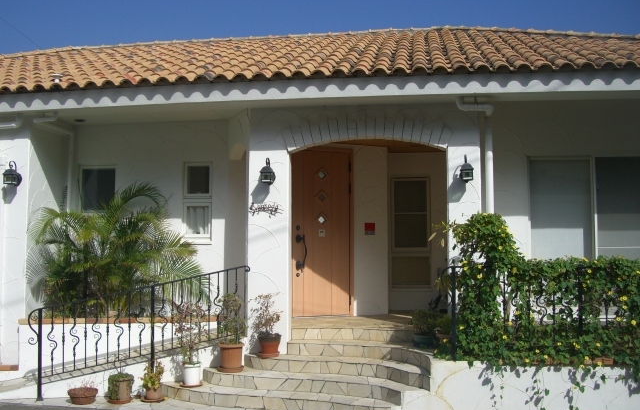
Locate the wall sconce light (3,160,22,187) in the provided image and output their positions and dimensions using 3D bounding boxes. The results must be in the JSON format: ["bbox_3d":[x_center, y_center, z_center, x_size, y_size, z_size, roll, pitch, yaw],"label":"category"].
[{"bbox_3d":[-3.897,-0.387,8.918,0.180,0.330,0.260,-1,-5,8],"label":"wall sconce light"}]

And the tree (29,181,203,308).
[{"bbox_3d":[-2.664,0.578,9.335,2.050,1.720,1.500,-1,-5,8],"label":"tree"}]

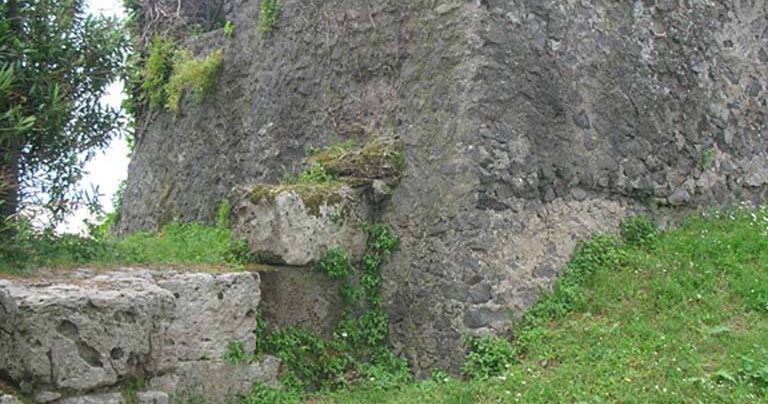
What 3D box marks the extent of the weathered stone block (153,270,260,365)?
[{"bbox_3d":[-1.109,0.691,6.400,0.643,0.505,0.500,0,-1,-12],"label":"weathered stone block"}]

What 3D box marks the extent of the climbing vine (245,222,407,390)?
[{"bbox_3d":[-0.420,0.677,7.200,0.955,1.095,0.650,0,-1,-15],"label":"climbing vine"}]

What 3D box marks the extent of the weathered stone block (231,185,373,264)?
[{"bbox_3d":[-0.585,0.164,7.000,0.859,0.511,0.600,0,-1,-12],"label":"weathered stone block"}]

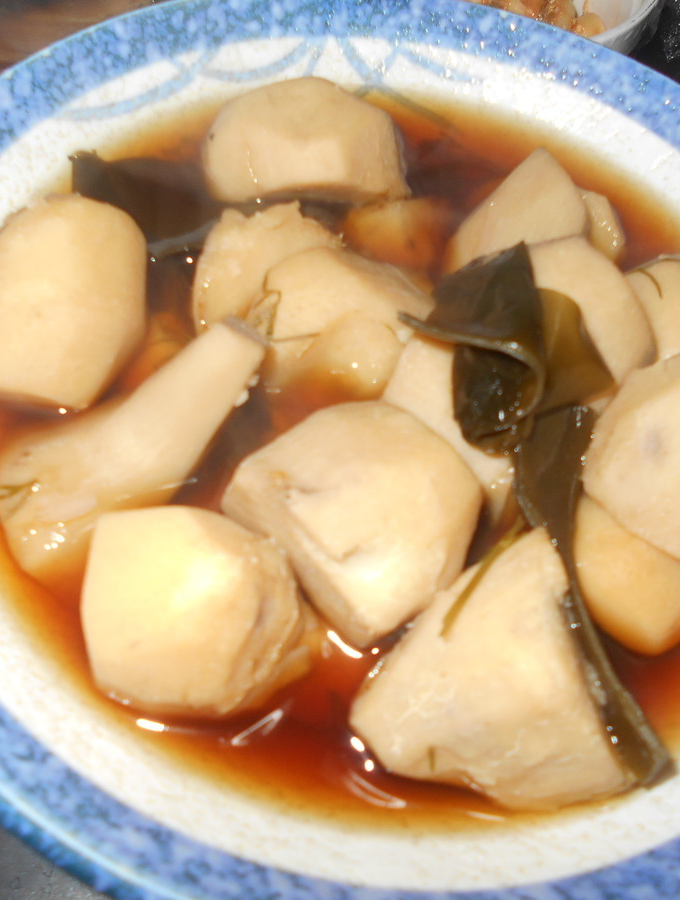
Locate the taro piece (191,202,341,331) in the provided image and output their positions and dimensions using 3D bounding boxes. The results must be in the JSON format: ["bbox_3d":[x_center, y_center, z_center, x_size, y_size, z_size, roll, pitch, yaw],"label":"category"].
[{"bbox_3d":[-0.015,-0.037,0.212,0.041,0.035,0.039,3,59,-6],"label":"taro piece"}]

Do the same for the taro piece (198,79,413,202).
[{"bbox_3d":[-0.009,-0.074,0.230,0.052,0.035,0.034,3,59,-6],"label":"taro piece"}]

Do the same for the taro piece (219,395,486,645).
[{"bbox_3d":[0.002,0.015,0.175,0.042,0.044,0.041,36,62,13],"label":"taro piece"}]

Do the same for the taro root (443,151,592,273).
[{"bbox_3d":[0.050,-0.062,0.245,0.039,0.034,0.039,-29,67,-22],"label":"taro root"}]

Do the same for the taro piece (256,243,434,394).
[{"bbox_3d":[0.001,-0.032,0.223,0.039,0.032,0.043,29,60,10],"label":"taro piece"}]

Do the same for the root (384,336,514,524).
[{"bbox_3d":[0.027,-0.005,0.211,0.035,0.033,0.048,-24,66,-20],"label":"root"}]

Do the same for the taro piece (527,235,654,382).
[{"bbox_3d":[0.060,-0.034,0.227,0.038,0.031,0.045,-29,67,-22],"label":"taro piece"}]

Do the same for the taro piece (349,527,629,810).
[{"bbox_3d":[0.030,0.043,0.175,0.049,0.039,0.049,-13,62,-14],"label":"taro piece"}]

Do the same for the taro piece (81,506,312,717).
[{"bbox_3d":[-0.026,0.031,0.165,0.040,0.044,0.035,3,59,-6],"label":"taro piece"}]

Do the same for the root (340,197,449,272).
[{"bbox_3d":[0.015,-0.064,0.257,0.035,0.030,0.036,3,59,-5],"label":"root"}]

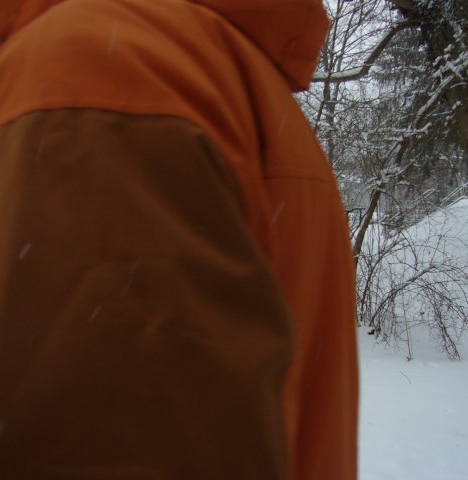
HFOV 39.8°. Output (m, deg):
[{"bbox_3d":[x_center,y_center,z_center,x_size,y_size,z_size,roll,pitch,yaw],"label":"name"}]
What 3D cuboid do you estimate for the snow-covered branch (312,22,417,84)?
[{"bbox_3d":[1.847,-2.709,9.300,1.610,0.860,0.450,0,0,0],"label":"snow-covered branch"}]

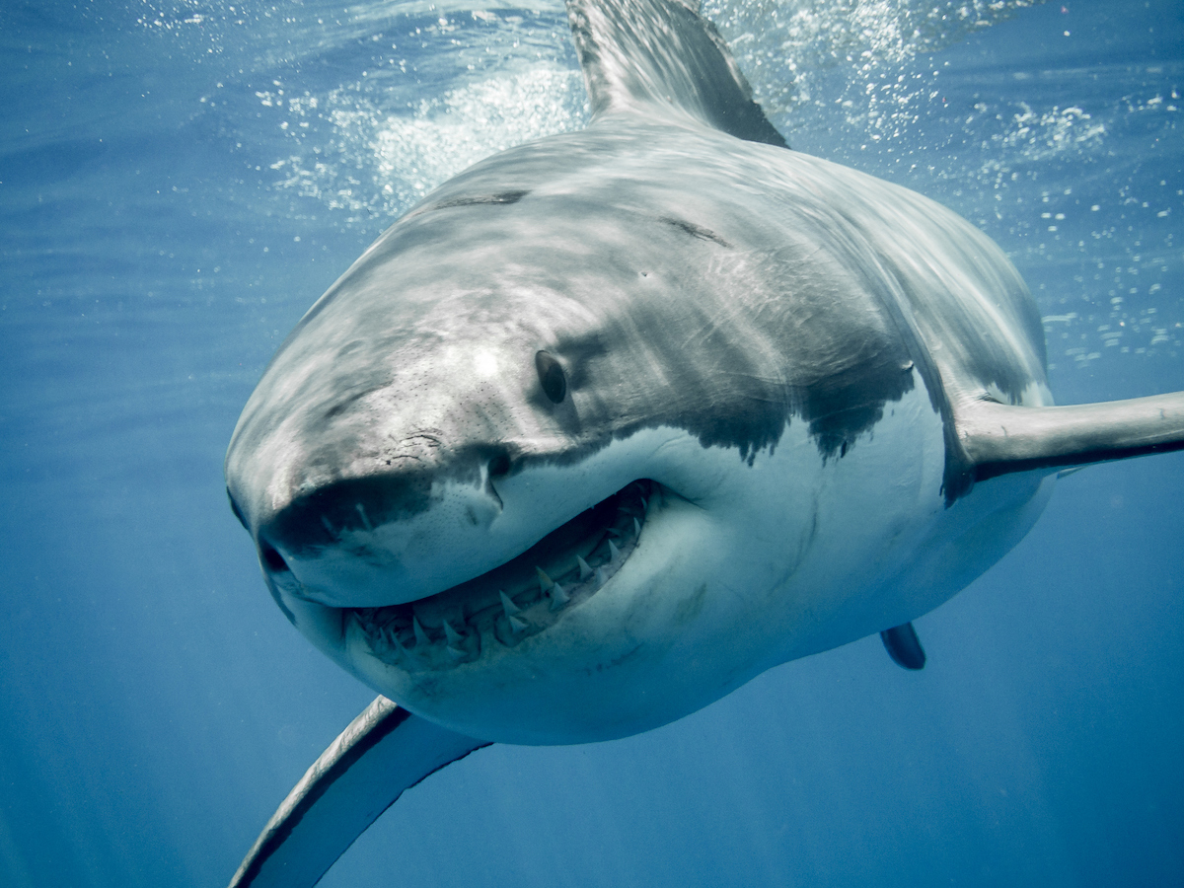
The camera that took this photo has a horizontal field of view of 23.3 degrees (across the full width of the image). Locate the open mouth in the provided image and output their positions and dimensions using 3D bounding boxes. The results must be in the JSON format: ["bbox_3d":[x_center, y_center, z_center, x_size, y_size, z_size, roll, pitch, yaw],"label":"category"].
[{"bbox_3d":[-0.082,0.121,2.650,0.310,0.120,0.200,-22,-2,18],"label":"open mouth"}]

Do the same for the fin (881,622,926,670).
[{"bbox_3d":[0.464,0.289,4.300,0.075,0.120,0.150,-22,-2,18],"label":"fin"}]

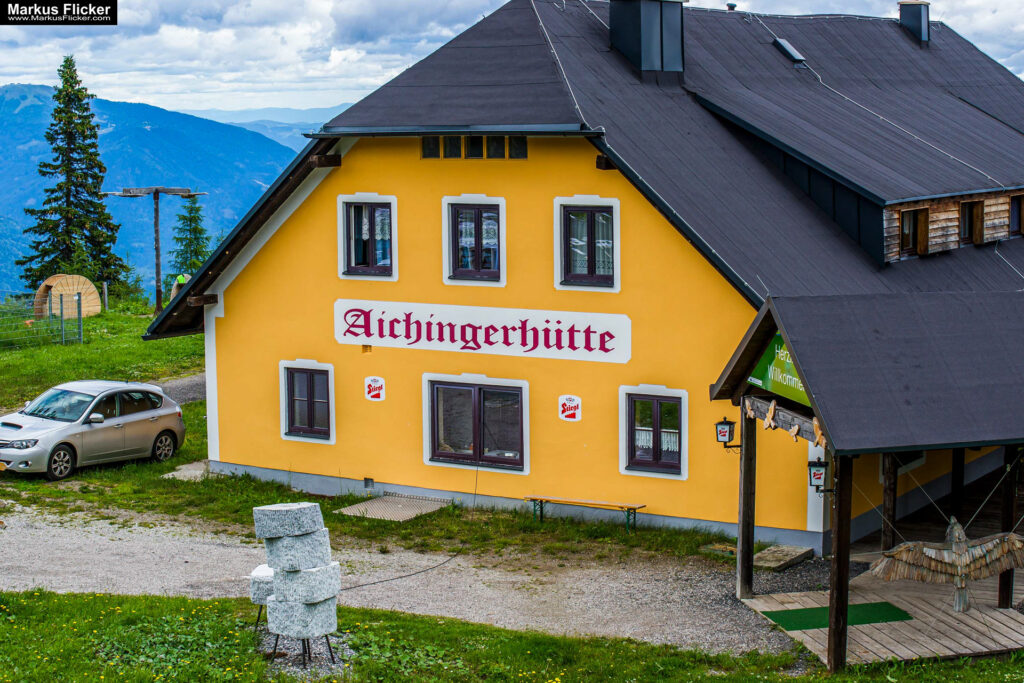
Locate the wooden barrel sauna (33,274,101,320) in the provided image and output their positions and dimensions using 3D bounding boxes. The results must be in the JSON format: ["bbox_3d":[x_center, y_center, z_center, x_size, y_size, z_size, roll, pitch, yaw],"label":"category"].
[{"bbox_3d":[-15.200,-1.477,68.400,1.950,1.650,1.200,-7,9,-39],"label":"wooden barrel sauna"}]

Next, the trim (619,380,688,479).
[{"bbox_3d":[2.357,1.476,32.947,1.289,1.563,0.120,4,8,32],"label":"trim"}]

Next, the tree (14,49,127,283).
[{"bbox_3d":[-17.737,-6.307,80.000,4.339,10.526,4.259,-1,7,0],"label":"tree"}]

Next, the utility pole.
[{"bbox_3d":[-12.174,-3.090,68.000,3.551,4.371,0.900,-2,7,-8],"label":"utility pole"}]

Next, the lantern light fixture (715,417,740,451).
[{"bbox_3d":[3.111,1.328,28.749,0.310,0.500,0.290,3,8,27],"label":"lantern light fixture"}]

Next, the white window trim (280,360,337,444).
[{"bbox_3d":[-3.763,1.100,36.845,1.271,1.545,0.120,4,8,32],"label":"white window trim"}]

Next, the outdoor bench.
[{"bbox_3d":[1.230,2.925,33.372,2.200,0.470,0.260,4,8,32],"label":"outdoor bench"}]

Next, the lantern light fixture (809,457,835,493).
[{"bbox_3d":[3.908,1.692,25.143,0.330,0.490,0.270,0,7,10],"label":"lantern light fixture"}]

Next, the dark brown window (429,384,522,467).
[{"bbox_3d":[-0.636,1.469,34.925,1.959,1.453,0.140,4,8,32],"label":"dark brown window"}]

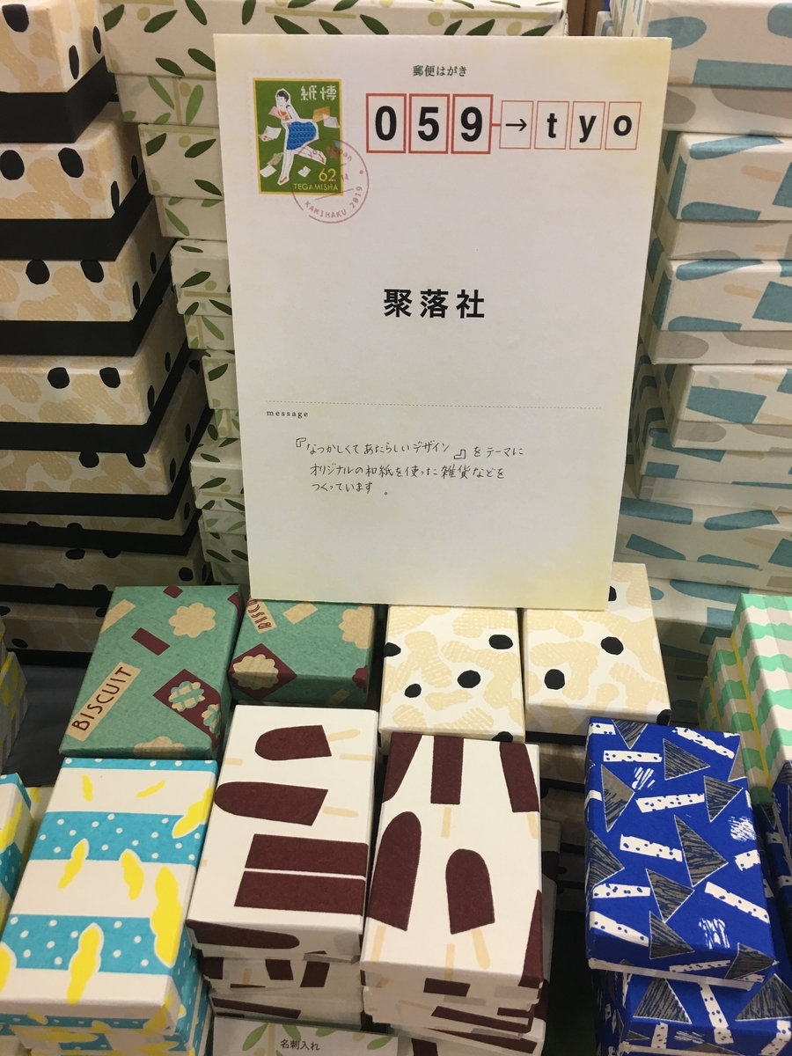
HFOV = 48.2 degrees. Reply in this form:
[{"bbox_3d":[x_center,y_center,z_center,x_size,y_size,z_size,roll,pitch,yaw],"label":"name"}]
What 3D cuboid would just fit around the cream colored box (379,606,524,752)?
[{"bbox_3d":[0.029,0.071,0.455,0.067,0.029,0.101,2,42,3],"label":"cream colored box"}]

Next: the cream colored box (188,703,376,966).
[{"bbox_3d":[-0.044,0.128,0.384,0.067,0.029,0.101,2,43,2],"label":"cream colored box"}]

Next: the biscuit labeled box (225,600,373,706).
[{"bbox_3d":[-0.044,0.049,0.480,0.067,0.029,0.101,2,42,3],"label":"biscuit labeled box"}]

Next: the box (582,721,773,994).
[{"bbox_3d":[0.117,0.135,0.381,0.067,0.029,0.101,5,43,7],"label":"box"}]

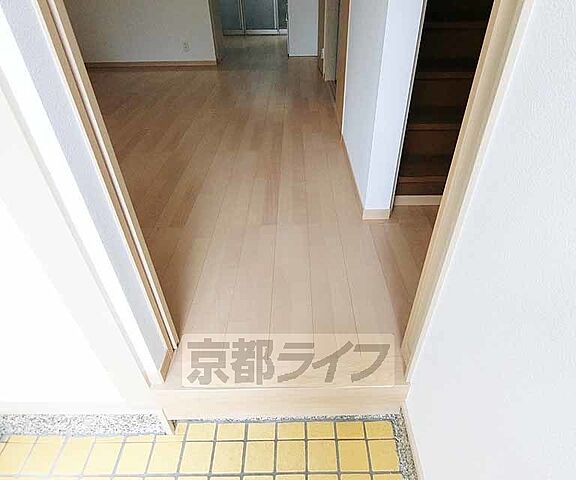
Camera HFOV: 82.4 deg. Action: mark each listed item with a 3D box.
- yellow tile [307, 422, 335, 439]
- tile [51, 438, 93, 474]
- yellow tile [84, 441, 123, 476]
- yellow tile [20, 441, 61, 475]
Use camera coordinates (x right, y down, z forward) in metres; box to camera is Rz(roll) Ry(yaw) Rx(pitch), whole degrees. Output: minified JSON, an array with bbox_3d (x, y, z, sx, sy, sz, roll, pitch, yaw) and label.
[{"bbox_3d":[0.110,0.641,1.105,0.093,0.010,0.056,-1,36,1],"label":"yellow tile"},{"bbox_3d":[-0.690,0.701,1.069,0.093,0.010,0.107,-1,36,1],"label":"tile"},{"bbox_3d":[-0.590,0.704,1.058,0.093,0.010,0.087,-1,36,1],"label":"yellow tile"},{"bbox_3d":[-0.782,0.701,1.051,0.090,0.010,0.087,-1,35,1],"label":"yellow tile"}]

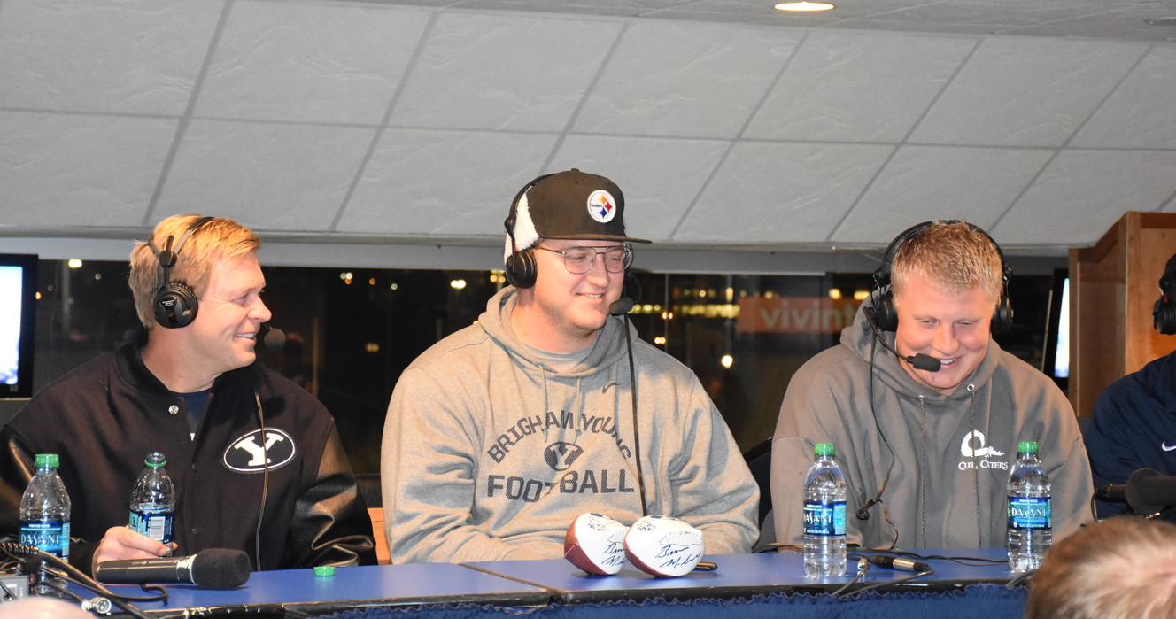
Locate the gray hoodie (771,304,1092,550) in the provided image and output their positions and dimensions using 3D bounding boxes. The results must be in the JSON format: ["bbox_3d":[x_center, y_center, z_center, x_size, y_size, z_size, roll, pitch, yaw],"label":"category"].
[{"bbox_3d":[0.598,0.315,4.460,0.540,0.650,0.420,0,-1,-7],"label":"gray hoodie"}]

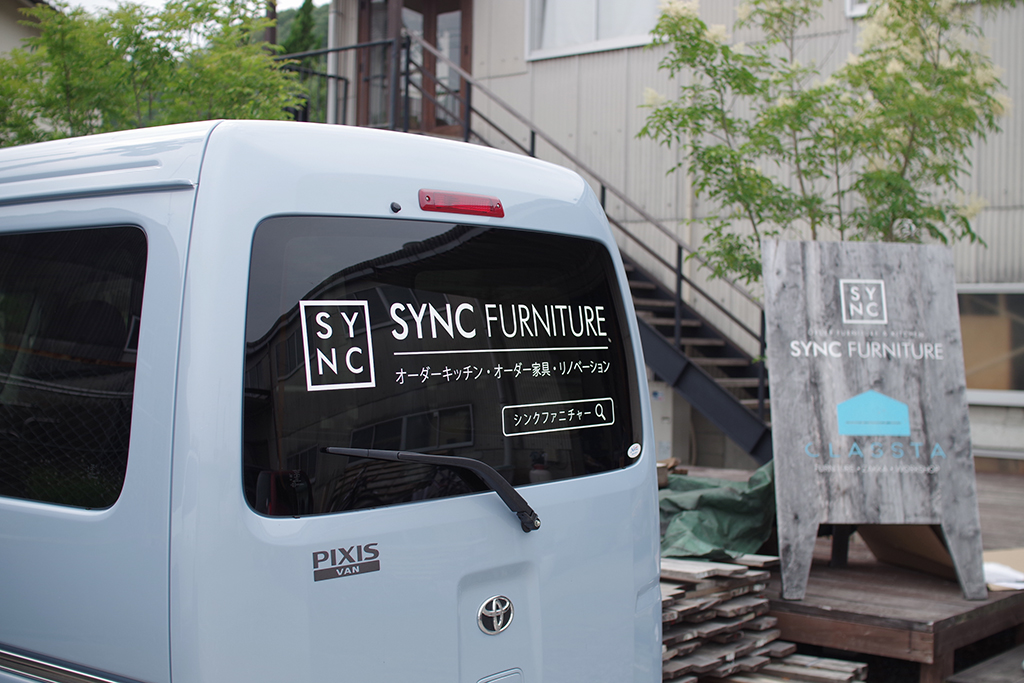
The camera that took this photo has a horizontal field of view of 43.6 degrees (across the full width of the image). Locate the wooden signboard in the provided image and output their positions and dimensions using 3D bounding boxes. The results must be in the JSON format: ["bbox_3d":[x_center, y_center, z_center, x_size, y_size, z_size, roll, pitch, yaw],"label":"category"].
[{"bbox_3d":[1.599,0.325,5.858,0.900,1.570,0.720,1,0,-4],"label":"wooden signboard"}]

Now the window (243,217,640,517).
[{"bbox_3d":[-0.063,0.026,2.586,0.080,0.541,1.220,-7,-4,39],"label":"window"}]

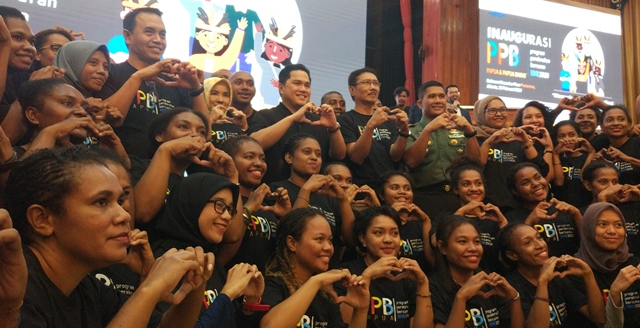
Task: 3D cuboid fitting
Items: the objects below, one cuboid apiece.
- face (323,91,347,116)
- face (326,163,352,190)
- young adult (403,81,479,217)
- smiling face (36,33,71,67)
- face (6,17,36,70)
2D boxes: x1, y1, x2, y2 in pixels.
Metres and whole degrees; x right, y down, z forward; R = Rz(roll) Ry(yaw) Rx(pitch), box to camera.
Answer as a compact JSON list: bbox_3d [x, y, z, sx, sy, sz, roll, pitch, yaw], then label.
[{"bbox_3d":[0.099,-0.398,3.520,0.160,0.215,0.170,7,-10,-28],"label":"face"},{"bbox_3d":[0.101,0.084,2.820,0.155,0.205,0.170,6,-8,-26],"label":"face"},{"bbox_3d":[0.790,0.306,3.279,0.500,1.740,0.400,5,-7,-18],"label":"young adult"},{"bbox_3d":[-1.256,-0.532,2.450,0.170,0.200,0.150,0,-7,18],"label":"smiling face"},{"bbox_3d":[-1.128,-0.458,1.950,0.160,0.210,0.145,0,-7,15],"label":"face"}]

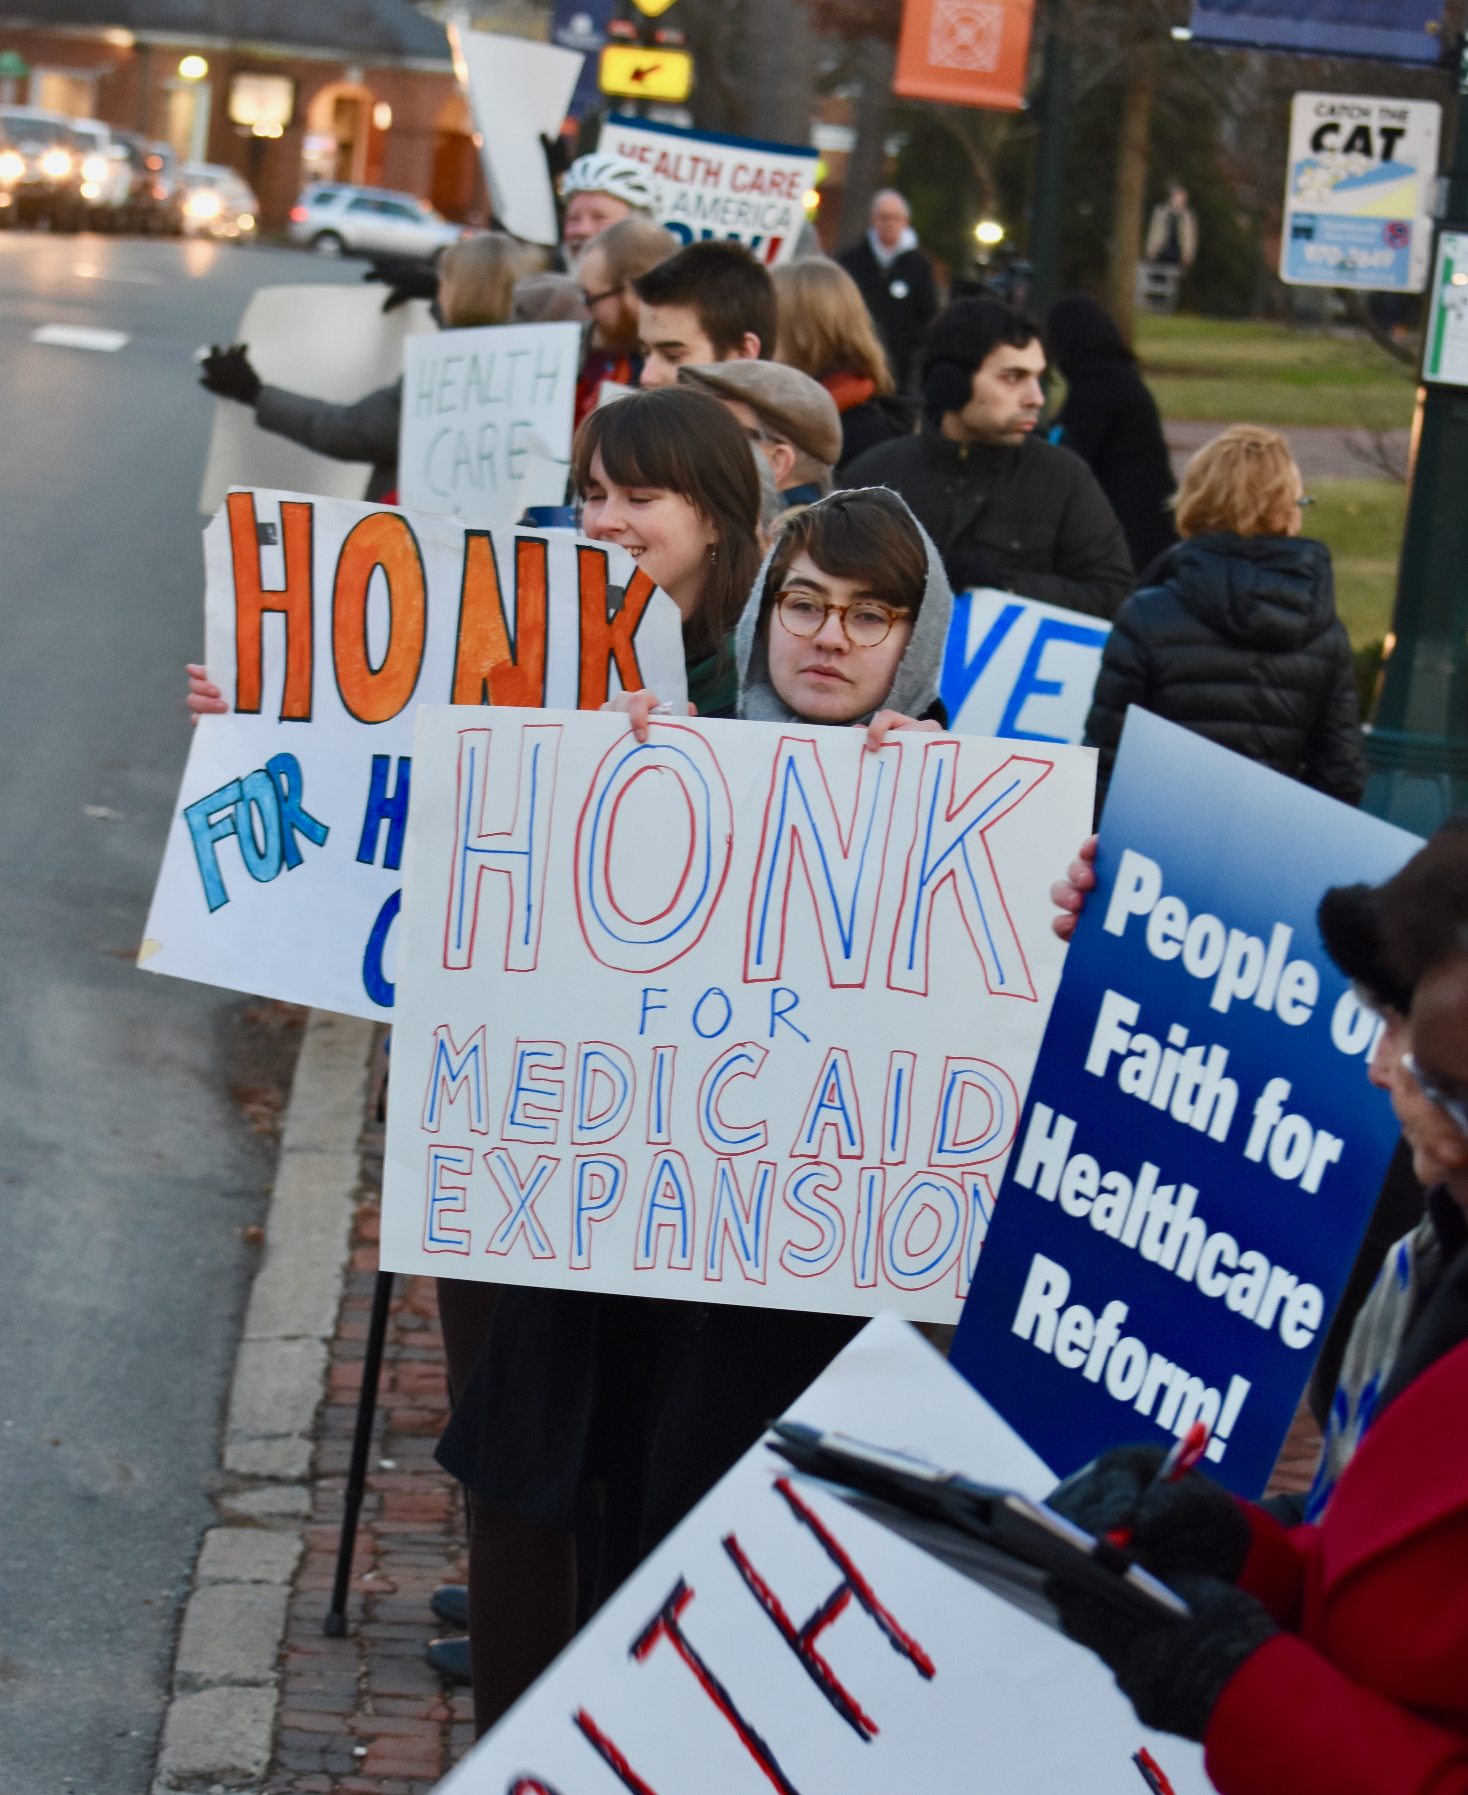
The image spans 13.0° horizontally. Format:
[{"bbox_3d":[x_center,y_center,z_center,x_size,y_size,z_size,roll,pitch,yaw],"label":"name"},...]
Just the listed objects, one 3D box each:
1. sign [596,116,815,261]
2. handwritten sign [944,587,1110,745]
[{"bbox_3d":[-0.107,-1.943,18.200,0.610,0.460,0.020,12,7,2],"label":"sign"},{"bbox_3d":[0.293,-0.202,9.750,0.660,0.540,0.020,14,7,8],"label":"handwritten sign"}]

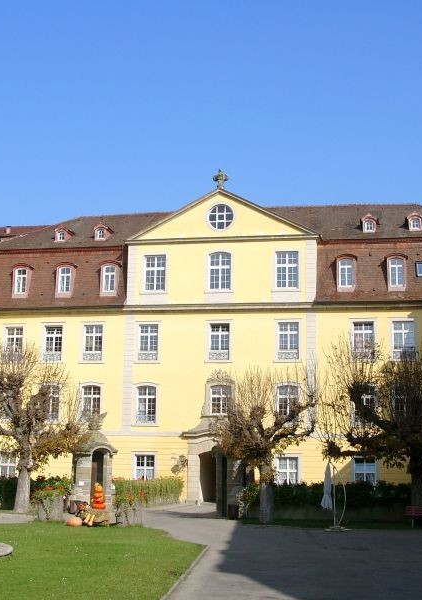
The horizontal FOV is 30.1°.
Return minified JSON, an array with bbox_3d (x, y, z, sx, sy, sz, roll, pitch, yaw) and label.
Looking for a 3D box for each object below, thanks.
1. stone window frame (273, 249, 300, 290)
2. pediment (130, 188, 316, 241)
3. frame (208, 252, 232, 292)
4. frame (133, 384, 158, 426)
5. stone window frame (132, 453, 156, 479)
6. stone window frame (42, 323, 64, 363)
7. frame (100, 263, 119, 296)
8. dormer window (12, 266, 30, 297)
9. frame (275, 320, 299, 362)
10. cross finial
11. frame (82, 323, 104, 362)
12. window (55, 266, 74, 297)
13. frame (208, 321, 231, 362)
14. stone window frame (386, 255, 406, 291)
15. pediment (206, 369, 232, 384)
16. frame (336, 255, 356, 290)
[{"bbox_3d":[3.899,-1.484,40.536,1.338,2.175,0.250,-1,-12,10],"label":"stone window frame"},{"bbox_3d":[0.686,-4.756,45.770,11.098,3.170,0.700,-1,-12,11],"label":"pediment"},{"bbox_3d":[0.534,-1.621,46.641,1.441,2.617,0.350,-1,-12,10],"label":"frame"},{"bbox_3d":[-3.667,5.971,44.408,1.402,2.351,0.250,-1,-12,11],"label":"frame"},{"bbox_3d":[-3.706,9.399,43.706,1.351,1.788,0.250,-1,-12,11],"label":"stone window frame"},{"bbox_3d":[-9.379,2.561,46.638,1.379,2.367,0.250,-1,-12,10],"label":"stone window frame"},{"bbox_3d":[-6.229,-1.245,48.568,1.249,2.242,0.600,-1,-12,10],"label":"frame"},{"bbox_3d":[-11.875,-1.085,49.658,1.116,2.192,0.750,-1,-12,10],"label":"dormer window"},{"bbox_3d":[4.304,2.322,44.086,1.373,2.379,0.250,-1,-12,10],"label":"frame"},{"bbox_3d":[0.667,-7.317,47.988,0.956,1.250,0.500,-1,-12,10],"label":"cross finial"},{"bbox_3d":[-6.256,2.270,41.592,1.325,2.217,0.250,-1,-12,10],"label":"frame"},{"bbox_3d":[-8.086,-1.078,43.449,1.080,1.933,0.800,-1,-12,10],"label":"window"},{"bbox_3d":[0.483,2.387,44.784,1.388,2.359,0.250,-1,-12,10],"label":"frame"},{"bbox_3d":[10.776,-1.463,45.542,1.092,2.215,0.750,-1,-12,10],"label":"stone window frame"},{"bbox_3d":[0.421,4.325,44.293,1.487,0.931,0.300,-1,-12,10],"label":"pediment"},{"bbox_3d":[7.704,-1.543,44.769,1.151,2.165,0.450,-1,-12,10],"label":"frame"}]

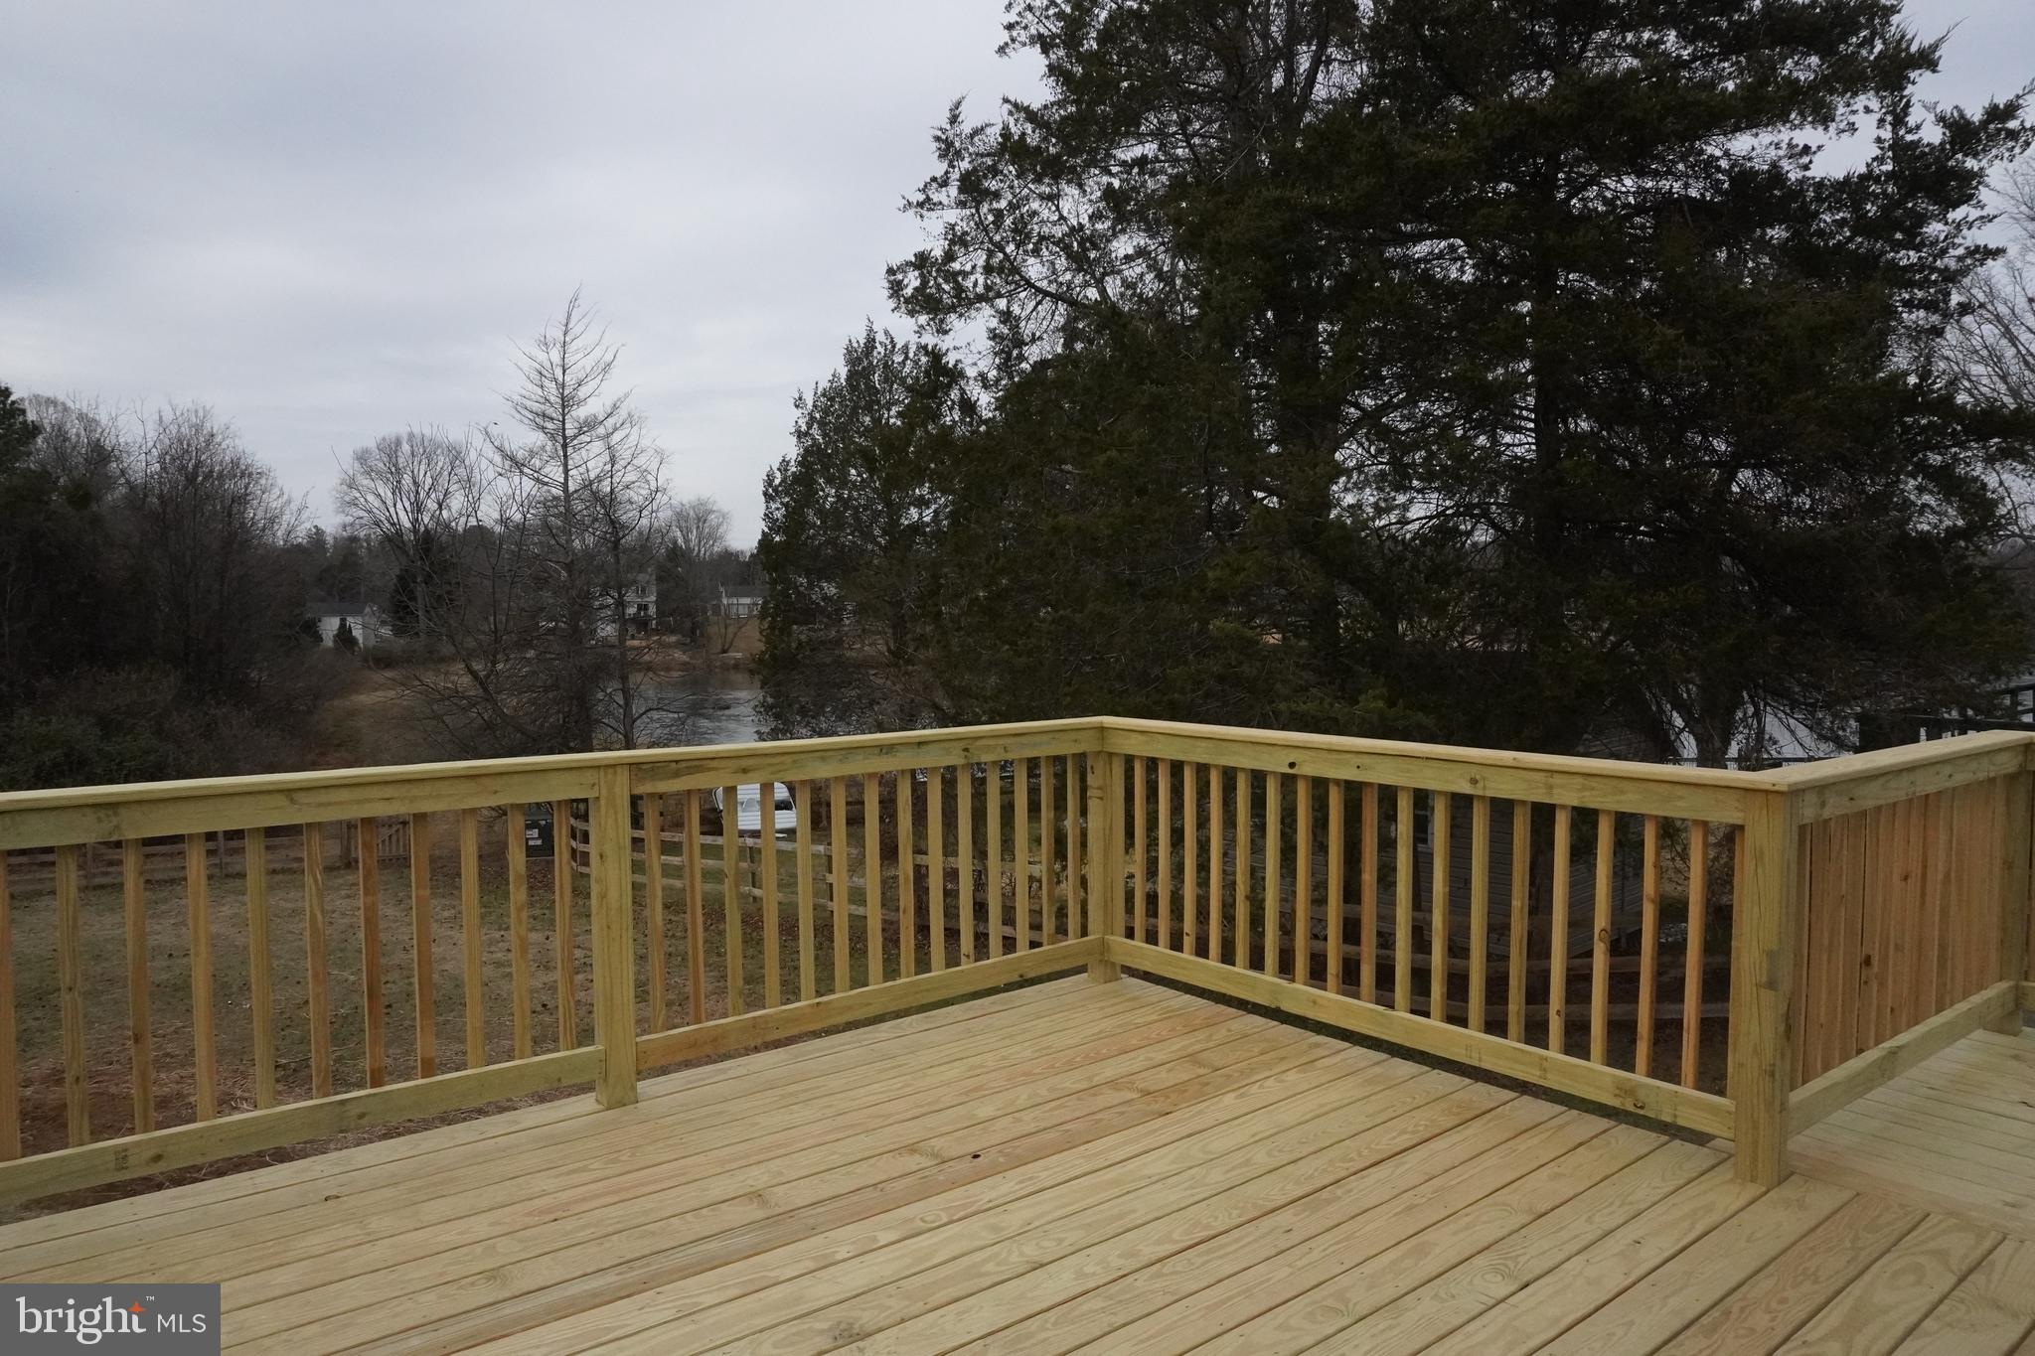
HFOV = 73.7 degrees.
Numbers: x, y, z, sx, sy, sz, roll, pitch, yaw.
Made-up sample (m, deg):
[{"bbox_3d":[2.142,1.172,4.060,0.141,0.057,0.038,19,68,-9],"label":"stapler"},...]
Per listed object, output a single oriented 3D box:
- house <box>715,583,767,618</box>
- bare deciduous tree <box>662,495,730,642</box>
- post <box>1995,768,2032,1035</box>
[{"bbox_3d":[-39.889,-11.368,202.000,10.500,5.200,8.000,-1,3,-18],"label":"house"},{"bbox_3d":[-42.611,-14.562,180.000,9.000,19.400,9.000,-1,3,-11],"label":"bare deciduous tree"},{"bbox_3d":[3.077,0.655,4.211,0.089,0.890,0.089,-2,4,-40],"label":"post"}]

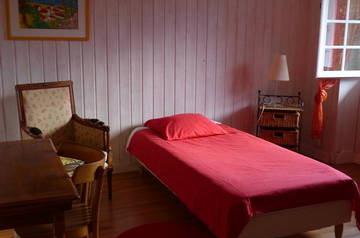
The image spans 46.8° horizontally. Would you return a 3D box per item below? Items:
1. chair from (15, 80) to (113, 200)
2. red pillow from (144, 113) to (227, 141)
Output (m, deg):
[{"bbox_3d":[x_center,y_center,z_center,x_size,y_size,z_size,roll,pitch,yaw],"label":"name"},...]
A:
[{"bbox_3d":[-1.004,0.206,3.498,0.610,0.960,0.650,-8,14,-39],"label":"chair"},{"bbox_3d":[0.060,0.065,4.029,0.663,0.148,0.514,-4,12,-25],"label":"red pillow"}]

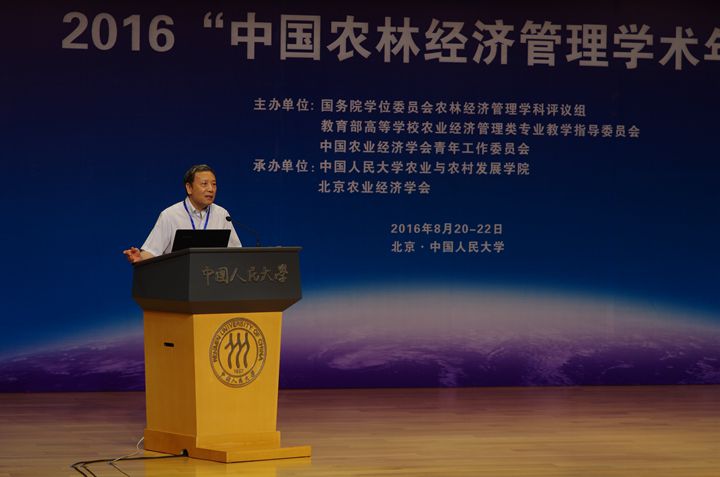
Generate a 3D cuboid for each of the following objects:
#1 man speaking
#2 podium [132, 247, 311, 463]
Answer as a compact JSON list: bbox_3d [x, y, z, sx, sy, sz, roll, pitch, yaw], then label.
[{"bbox_3d":[-1.065,0.383,13.237,0.680,1.620,0.530,0,1,-31],"label":"man speaking"},{"bbox_3d":[-0.737,0.625,12.802,0.764,1.150,0.814,0,1,-38],"label":"podium"}]

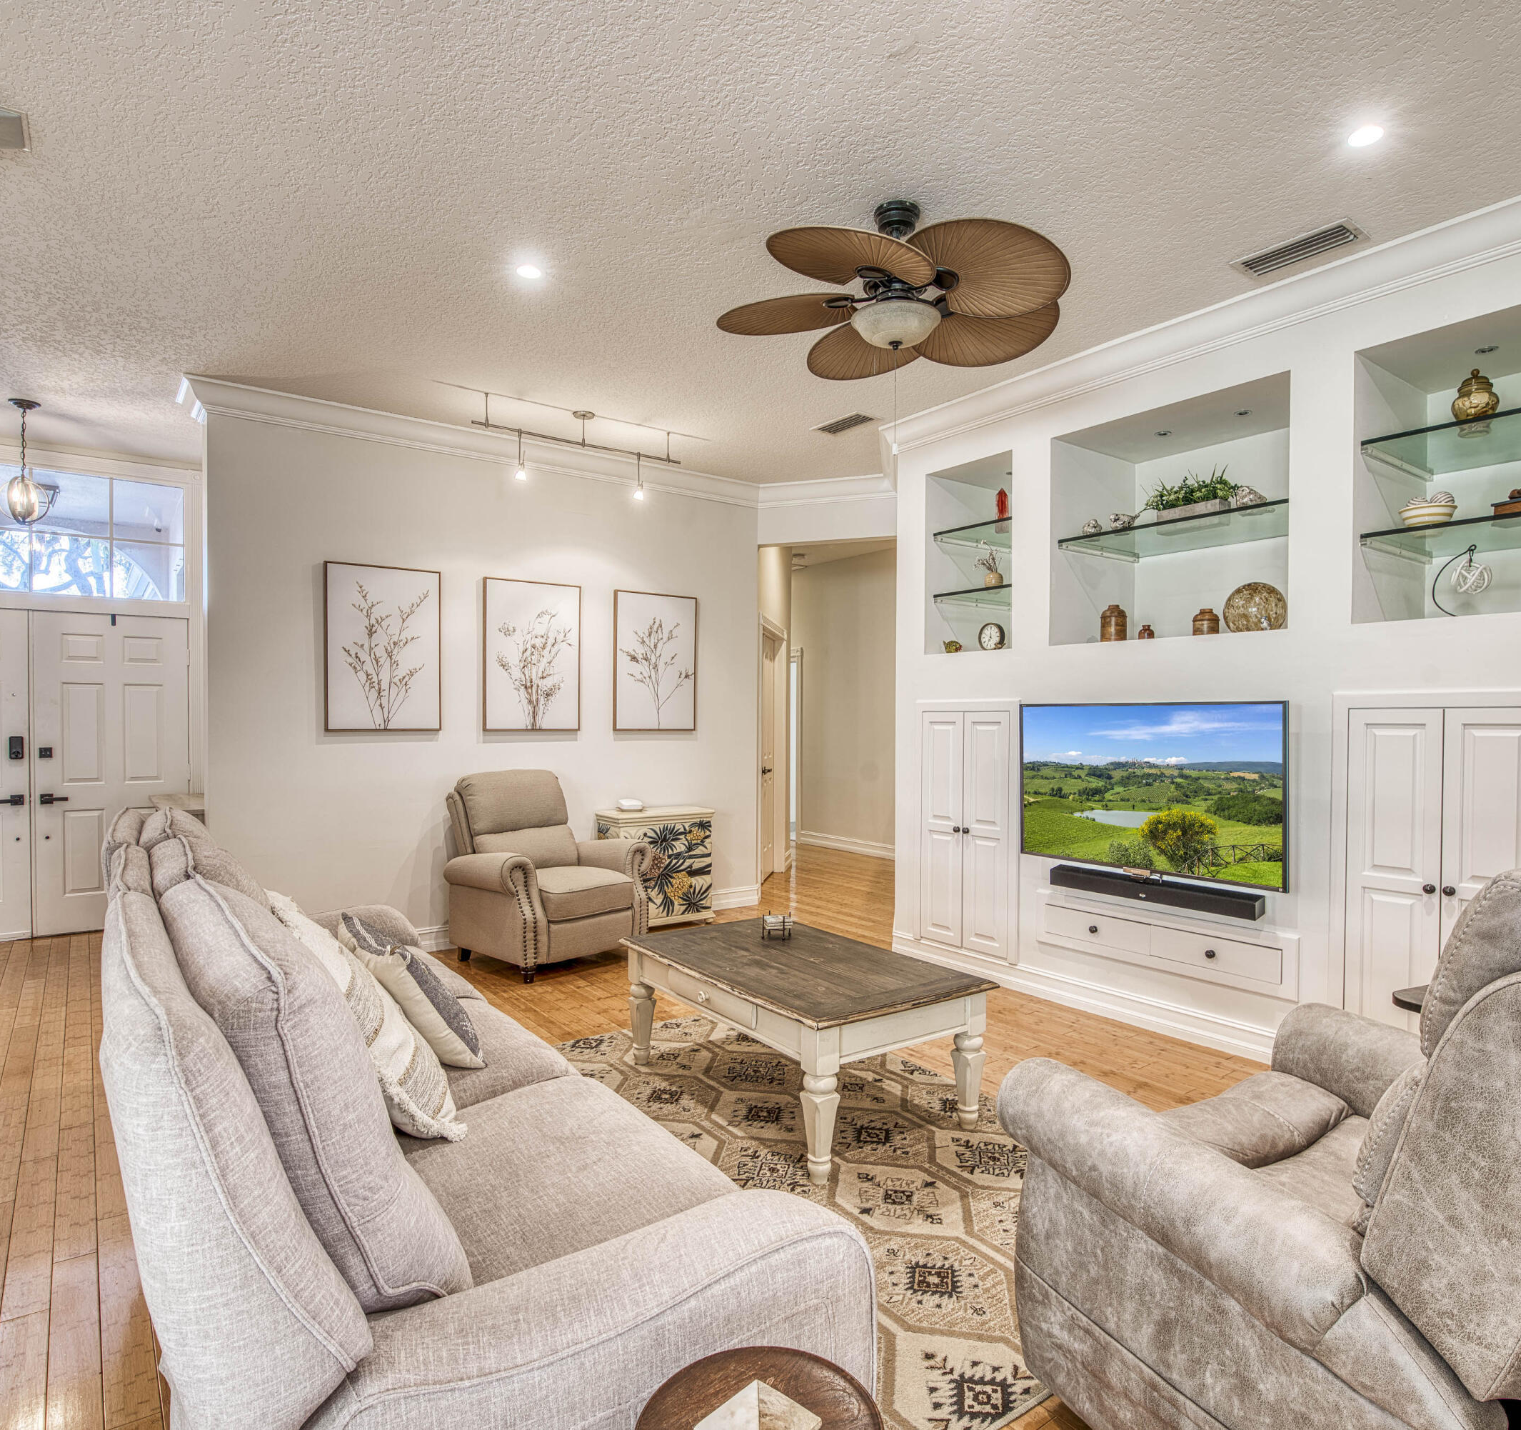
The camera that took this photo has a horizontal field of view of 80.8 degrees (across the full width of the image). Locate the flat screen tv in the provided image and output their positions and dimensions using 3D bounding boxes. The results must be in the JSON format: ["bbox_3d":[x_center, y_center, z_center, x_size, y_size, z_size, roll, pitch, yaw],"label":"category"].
[{"bbox_3d":[1.688,0.325,3.983,0.060,0.742,1.245,0,0,-36],"label":"flat screen tv"}]

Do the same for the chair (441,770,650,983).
[{"bbox_3d":[-1.242,0.867,5.098,0.830,1.050,0.860,0,0,45],"label":"chair"}]

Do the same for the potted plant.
[{"bbox_3d":[1.984,-0.977,4.129,0.169,0.233,0.387,0,0,-38],"label":"potted plant"}]

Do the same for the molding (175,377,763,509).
[{"bbox_3d":[-1.414,-1.568,5.393,3.575,0.134,0.159,0,0,-36],"label":"molding"}]

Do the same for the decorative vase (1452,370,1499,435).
[{"bbox_3d":[2.661,-1.172,3.326,0.145,0.250,0.145,0,0,-36],"label":"decorative vase"}]

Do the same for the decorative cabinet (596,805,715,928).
[{"bbox_3d":[-0.683,1.018,5.837,0.695,0.750,0.338,0,0,-35],"label":"decorative cabinet"}]

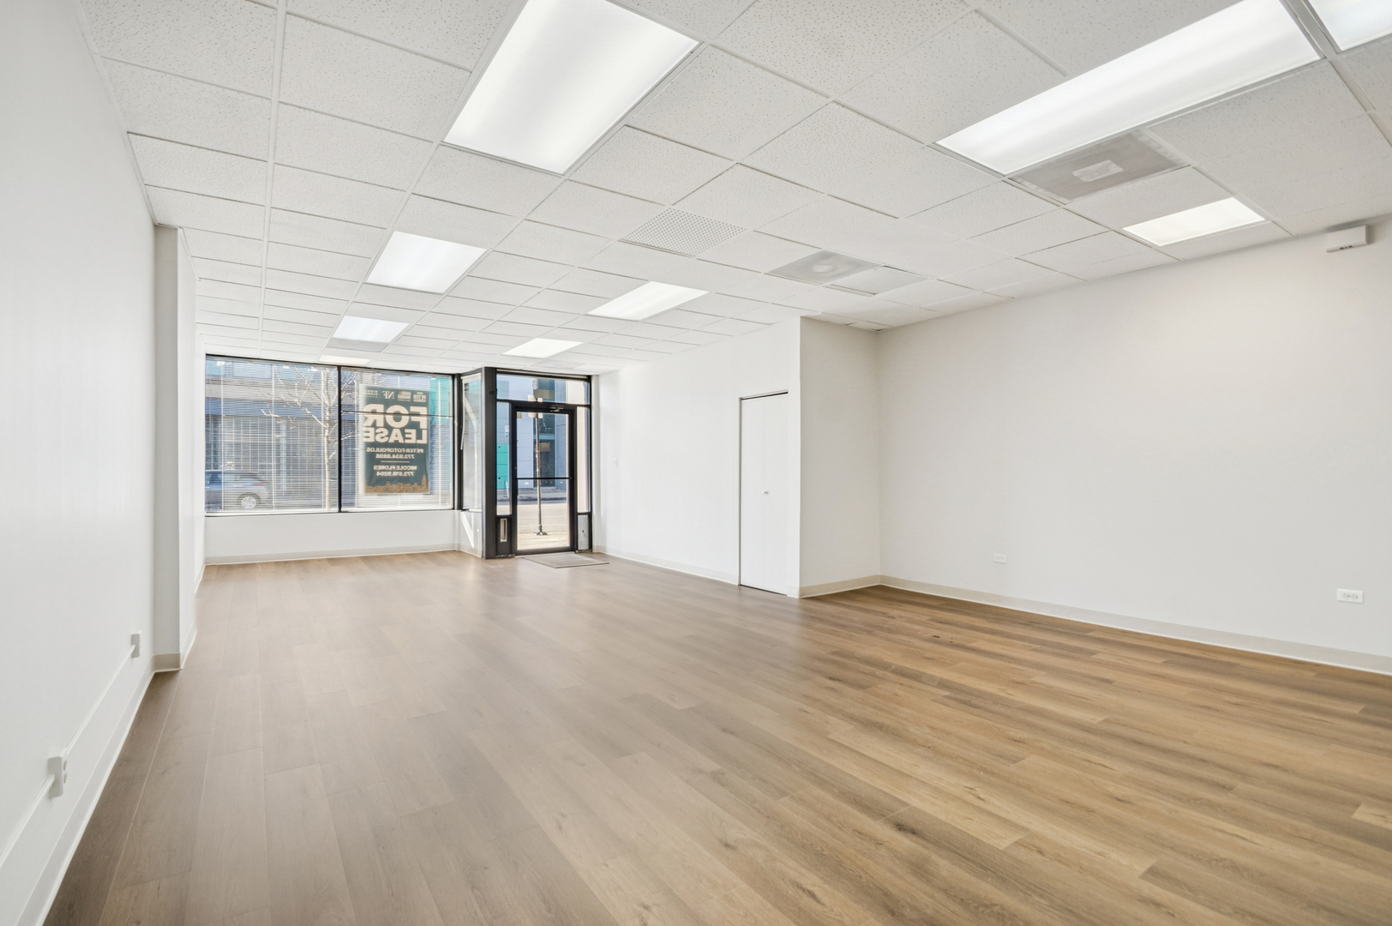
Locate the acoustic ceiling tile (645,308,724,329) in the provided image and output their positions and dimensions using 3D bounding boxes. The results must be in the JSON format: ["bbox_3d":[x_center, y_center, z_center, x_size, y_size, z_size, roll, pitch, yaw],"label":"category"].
[{"bbox_3d":[-0.125,-1.462,5.916,0.600,0.022,0.600,0,-1,-34],"label":"acoustic ceiling tile"}]

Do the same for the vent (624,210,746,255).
[{"bbox_3d":[-0.082,-1.500,3.763,0.600,0.030,0.600,0,-1,-35],"label":"vent"}]

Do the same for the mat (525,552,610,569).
[{"bbox_3d":[-1.863,1.381,8.265,0.790,0.012,1.280,0,-1,-34],"label":"mat"}]

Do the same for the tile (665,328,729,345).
[{"bbox_3d":[0.004,-1.440,6.681,0.528,0.020,0.600,-1,1,-35],"label":"tile"}]

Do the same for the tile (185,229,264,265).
[{"bbox_3d":[-3.193,-1.464,3.953,0.410,0.020,0.600,0,-1,-34],"label":"tile"}]

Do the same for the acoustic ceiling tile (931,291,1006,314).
[{"bbox_3d":[2.429,-1.455,5.286,0.408,0.020,0.600,-1,1,-35],"label":"acoustic ceiling tile"}]

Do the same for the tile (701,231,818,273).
[{"bbox_3d":[0.430,-1.433,3.953,0.600,0.020,0.600,-1,1,-35],"label":"tile"}]

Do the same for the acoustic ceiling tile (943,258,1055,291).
[{"bbox_3d":[2.393,-1.493,4.617,0.606,0.022,0.595,0,-2,-35],"label":"acoustic ceiling tile"}]

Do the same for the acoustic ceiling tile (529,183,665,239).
[{"bbox_3d":[-0.604,-1.487,3.438,0.600,0.020,0.600,0,-1,-34],"label":"acoustic ceiling tile"}]

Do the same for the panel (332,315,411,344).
[{"bbox_3d":[-3.499,-1.423,6.207,0.606,0.060,1.189,0,-2,-35],"label":"panel"}]

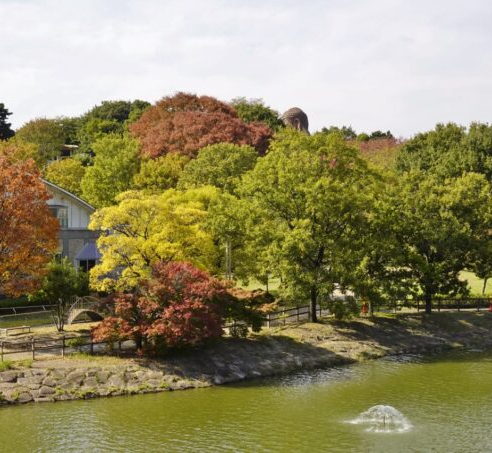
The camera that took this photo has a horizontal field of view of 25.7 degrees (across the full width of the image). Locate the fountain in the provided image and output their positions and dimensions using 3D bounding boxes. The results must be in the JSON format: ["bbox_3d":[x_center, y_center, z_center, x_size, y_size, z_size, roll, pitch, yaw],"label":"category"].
[{"bbox_3d":[5.830,8.297,47.000,2.800,0.950,2.500,0,1,0],"label":"fountain"}]

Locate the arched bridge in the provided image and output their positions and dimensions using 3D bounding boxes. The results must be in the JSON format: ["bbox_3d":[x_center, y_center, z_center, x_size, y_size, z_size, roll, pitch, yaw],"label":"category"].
[{"bbox_3d":[-11.214,5.693,74.597,3.300,1.850,1.500,-1,1,-38],"label":"arched bridge"}]

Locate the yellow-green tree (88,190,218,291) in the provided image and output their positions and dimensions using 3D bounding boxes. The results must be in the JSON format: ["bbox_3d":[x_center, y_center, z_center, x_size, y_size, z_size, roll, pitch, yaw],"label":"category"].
[{"bbox_3d":[-5.844,2.211,68.000,8.200,9.000,7.700,0,1,0],"label":"yellow-green tree"}]

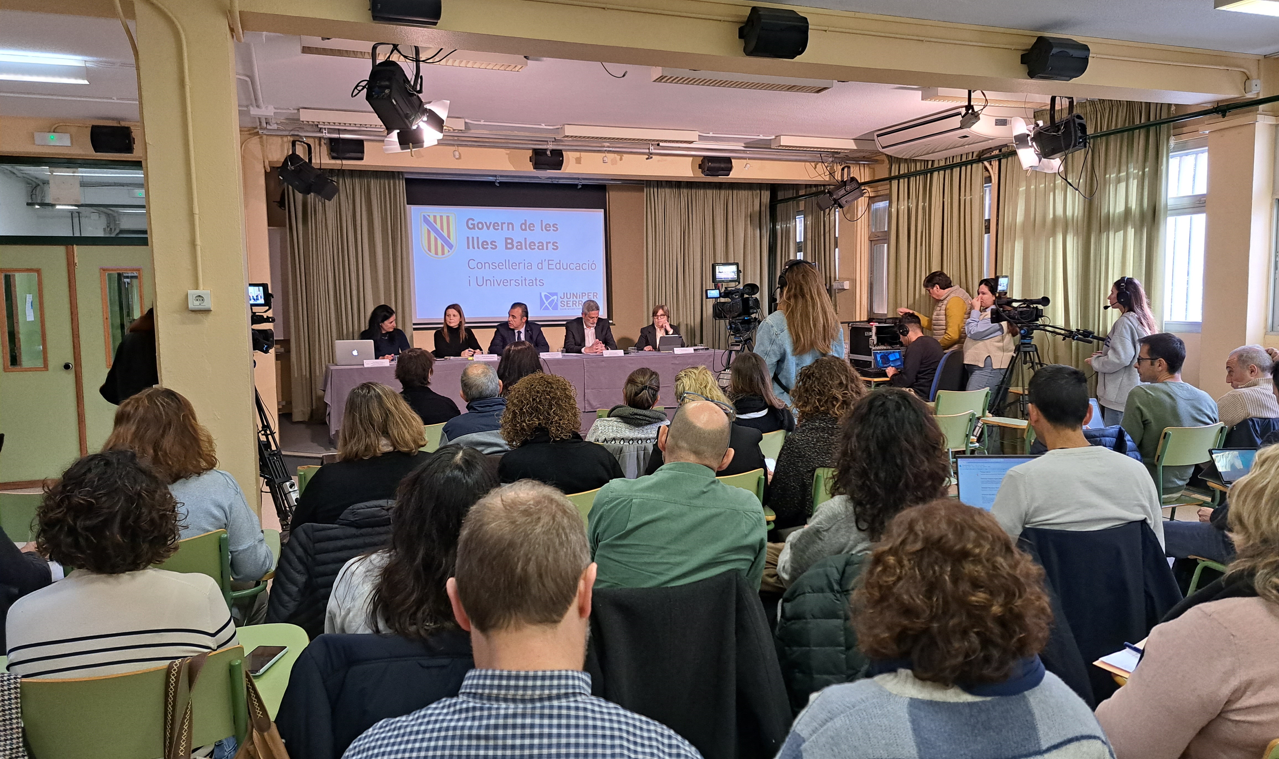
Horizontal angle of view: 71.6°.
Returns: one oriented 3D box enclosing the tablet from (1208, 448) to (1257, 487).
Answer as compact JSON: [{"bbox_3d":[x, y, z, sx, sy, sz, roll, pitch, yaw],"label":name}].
[{"bbox_3d":[2.623,0.377,3.783,0.285,0.139,0.290,-1,5,1],"label":"tablet"}]

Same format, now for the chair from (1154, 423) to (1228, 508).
[{"bbox_3d":[2.916,0.643,4.970,0.512,0.818,0.552,-3,6,-19],"label":"chair"}]

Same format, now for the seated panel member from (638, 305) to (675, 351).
[{"bbox_3d":[0.192,-0.209,9.944,0.522,1.251,0.709,-2,6,-16],"label":"seated panel member"}]

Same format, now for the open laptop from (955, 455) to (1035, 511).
[{"bbox_3d":[1.377,0.422,3.220,0.360,0.230,0.290,-1,6,0],"label":"open laptop"}]

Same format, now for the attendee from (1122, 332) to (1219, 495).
[{"bbox_3d":[2.467,0.393,4.584,0.520,1.285,0.780,-3,6,-21],"label":"attendee"}]

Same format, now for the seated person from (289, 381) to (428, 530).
[{"bbox_3d":[-0.930,0.610,3.119,0.520,1.251,0.750,-3,6,-21],"label":"seated person"}]

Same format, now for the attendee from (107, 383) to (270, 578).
[{"bbox_3d":[-1.563,0.630,3.053,0.520,1.250,0.820,-3,5,-20],"label":"attendee"}]

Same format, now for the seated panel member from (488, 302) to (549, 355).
[{"bbox_3d":[-1.243,-0.163,9.395,0.630,1.300,0.739,-3,6,-19],"label":"seated panel member"}]

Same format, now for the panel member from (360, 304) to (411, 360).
[{"bbox_3d":[-2.513,-0.108,8.849,0.520,1.270,0.750,-5,7,-36],"label":"panel member"}]

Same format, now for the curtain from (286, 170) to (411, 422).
[{"bbox_3d":[-3.148,-0.933,9.663,1.260,2.740,0.180,-3,6,-20],"label":"curtain"}]

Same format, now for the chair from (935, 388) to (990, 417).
[{"bbox_3d":[2.290,0.487,6.632,0.512,0.818,0.552,-3,6,-20],"label":"chair"}]

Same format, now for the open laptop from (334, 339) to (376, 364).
[{"bbox_3d":[-2.654,-0.258,8.347,0.325,0.220,0.270,-2,5,-9],"label":"open laptop"}]

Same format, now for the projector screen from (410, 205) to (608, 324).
[{"bbox_3d":[-1.478,-1.326,10.242,2.273,1.308,0.040,-3,5,-20],"label":"projector screen"}]

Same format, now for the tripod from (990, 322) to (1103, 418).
[{"bbox_3d":[2.707,0.266,6.200,0.950,1.320,0.950,3,7,32],"label":"tripod"}]

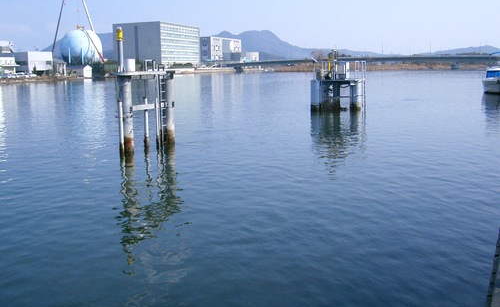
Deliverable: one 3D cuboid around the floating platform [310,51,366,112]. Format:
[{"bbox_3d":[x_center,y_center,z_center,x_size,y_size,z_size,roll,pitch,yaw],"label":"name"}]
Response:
[{"bbox_3d":[5.339,-4.457,34.600,3.250,3.600,3.000,0,9,4],"label":"floating platform"}]

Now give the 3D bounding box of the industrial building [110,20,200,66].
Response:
[{"bbox_3d":[-61.060,-71.708,375.125,34.300,27.000,57.000,2,9,19],"label":"industrial building"}]

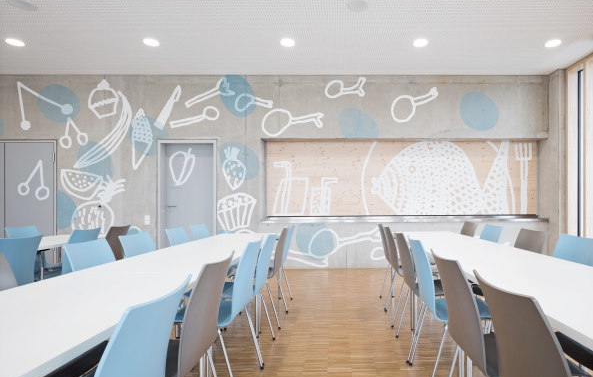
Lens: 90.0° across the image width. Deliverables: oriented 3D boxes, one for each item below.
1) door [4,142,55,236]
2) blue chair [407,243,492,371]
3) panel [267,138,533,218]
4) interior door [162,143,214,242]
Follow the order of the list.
[{"bbox_3d":[-4.340,0.277,4.830,0.830,2.070,0.100,0,-1,0],"label":"door"},{"bbox_3d":[0.983,0.751,1.830,0.500,0.860,0.460,0,-1,3],"label":"blue chair"},{"bbox_3d":[1.820,-0.180,5.030,4.620,1.270,0.080,0,-1,0],"label":"panel"},{"bbox_3d":[-1.780,0.280,4.900,0.870,2.070,0.100,0,-1,0],"label":"interior door"}]

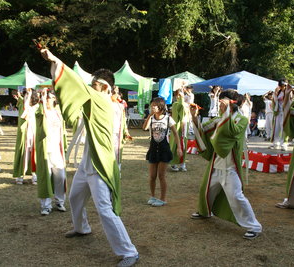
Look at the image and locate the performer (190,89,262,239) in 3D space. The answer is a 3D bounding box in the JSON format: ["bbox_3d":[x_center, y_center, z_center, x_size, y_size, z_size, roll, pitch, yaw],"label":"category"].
[{"bbox_3d":[0.820,0.273,4.407,0.860,1.530,0.660,4,7,35],"label":"performer"}]

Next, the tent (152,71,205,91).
[{"bbox_3d":[1.964,-1.870,20.415,2.900,2.650,2.900,2,6,15],"label":"tent"}]

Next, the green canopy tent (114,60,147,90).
[{"bbox_3d":[-0.960,-1.966,19.200,2.750,3.080,2.750,2,6,22],"label":"green canopy tent"}]

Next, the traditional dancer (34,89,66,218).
[{"bbox_3d":[-1.170,0.214,4.954,0.430,1.540,0.410,1,6,8],"label":"traditional dancer"}]

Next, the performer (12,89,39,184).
[{"bbox_3d":[-1.988,0.037,6.601,0.460,1.570,0.420,2,6,20],"label":"performer"}]

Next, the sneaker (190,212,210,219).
[{"bbox_3d":[0.649,0.952,4.812,0.265,0.100,0.100,-1,6,-12],"label":"sneaker"}]

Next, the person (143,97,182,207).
[{"bbox_3d":[0.200,0.228,5.327,0.500,1.440,0.320,2,6,22],"label":"person"}]

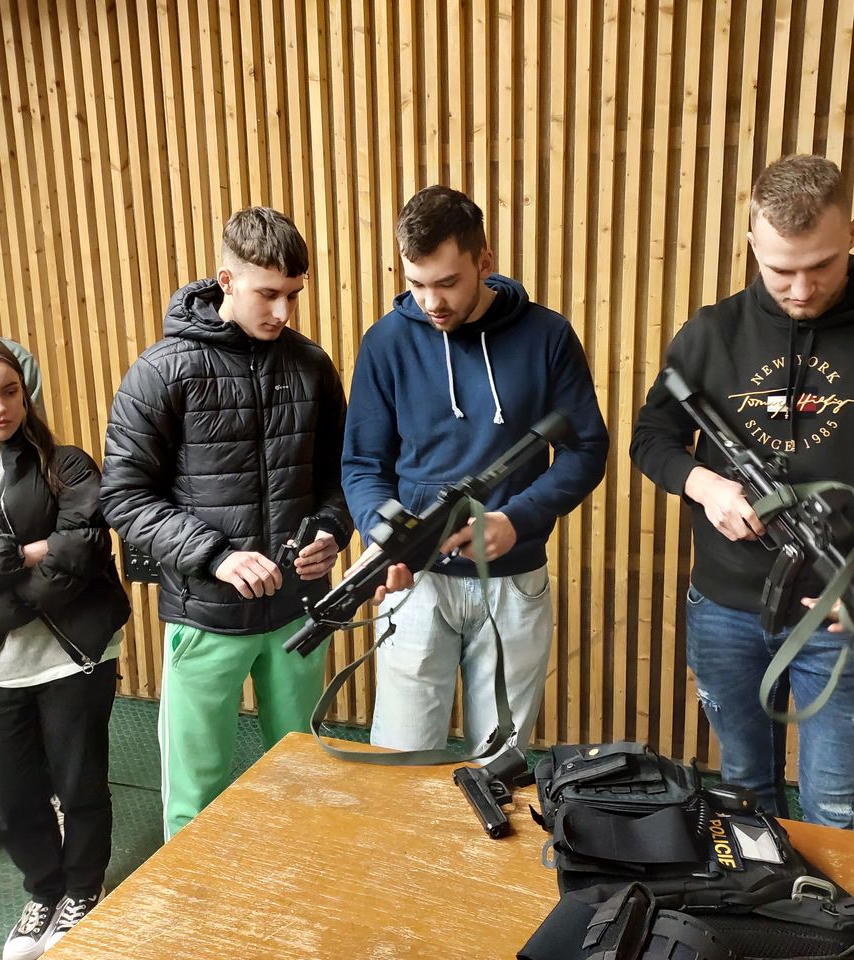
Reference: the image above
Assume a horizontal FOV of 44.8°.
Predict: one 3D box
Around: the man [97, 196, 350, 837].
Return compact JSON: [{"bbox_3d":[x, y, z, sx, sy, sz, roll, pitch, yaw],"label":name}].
[{"bbox_3d":[-0.401,0.317,2.264,0.520,1.765,0.470,-8,16,-23],"label":"man"}]

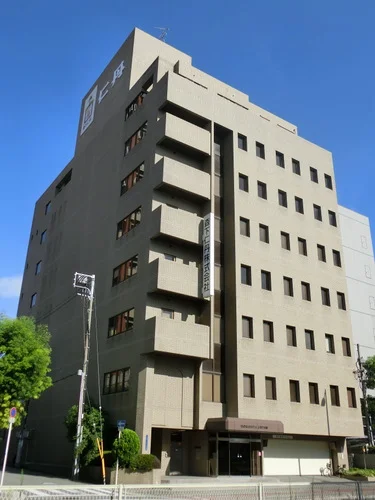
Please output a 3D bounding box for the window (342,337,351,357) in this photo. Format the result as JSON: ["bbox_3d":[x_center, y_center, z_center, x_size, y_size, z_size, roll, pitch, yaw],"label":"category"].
[{"bbox_3d":[12.186,7.509,37.874,0.891,1.382,0.150,16,-27,-31],"label":"window"}]

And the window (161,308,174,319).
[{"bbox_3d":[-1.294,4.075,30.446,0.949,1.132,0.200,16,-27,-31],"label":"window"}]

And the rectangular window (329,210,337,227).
[{"bbox_3d":[11.557,-2.491,39.396,0.828,1.295,0.200,16,-27,-31],"label":"rectangular window"}]

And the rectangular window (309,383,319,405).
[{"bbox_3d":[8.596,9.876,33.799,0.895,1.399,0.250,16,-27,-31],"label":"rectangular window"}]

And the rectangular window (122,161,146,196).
[{"bbox_3d":[-4.051,-5.226,36.474,0.200,1.347,3.534,16,-27,-31],"label":"rectangular window"}]

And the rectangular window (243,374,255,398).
[{"bbox_3d":[3.885,8.620,31.271,0.891,1.382,0.150,16,-27,-31],"label":"rectangular window"}]

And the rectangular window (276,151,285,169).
[{"bbox_3d":[7.101,-6.963,37.975,0.828,1.295,0.200,16,-27,-31],"label":"rectangular window"}]

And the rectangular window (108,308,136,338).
[{"bbox_3d":[-4.664,5.221,35.018,0.200,1.433,3.841,16,-27,-30],"label":"rectangular window"}]

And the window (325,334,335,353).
[{"bbox_3d":[9.910,6.604,34.430,0.828,1.295,0.200,16,-27,-31],"label":"window"}]

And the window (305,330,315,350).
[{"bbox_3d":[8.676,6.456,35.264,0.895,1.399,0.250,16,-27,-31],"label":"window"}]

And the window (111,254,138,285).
[{"bbox_3d":[-4.577,1.590,36.570,0.200,1.433,3.841,16,-27,-30],"label":"window"}]

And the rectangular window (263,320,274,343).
[{"bbox_3d":[5.377,5.499,33.096,0.875,1.358,0.214,16,-27,-31],"label":"rectangular window"}]

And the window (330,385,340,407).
[{"bbox_3d":[10.363,10.356,34.842,0.875,1.358,0.214,16,-27,-31],"label":"window"}]

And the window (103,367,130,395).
[{"bbox_3d":[-4.753,8.954,33.423,0.200,1.433,3.841,16,-27,-30],"label":"window"}]

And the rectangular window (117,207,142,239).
[{"bbox_3d":[-4.199,-1.907,35.435,0.150,1.282,3.607,16,-27,-31],"label":"rectangular window"}]

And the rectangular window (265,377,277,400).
[{"bbox_3d":[5.039,8.459,30.091,0.828,1.295,0.200,16,-27,-31],"label":"rectangular window"}]

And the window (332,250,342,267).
[{"bbox_3d":[12.084,0.702,40.024,0.875,1.358,0.214,16,-27,-31],"label":"window"}]

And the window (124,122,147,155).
[{"bbox_3d":[-3.973,-8.549,37.897,0.200,1.347,3.534,16,-27,-31],"label":"window"}]

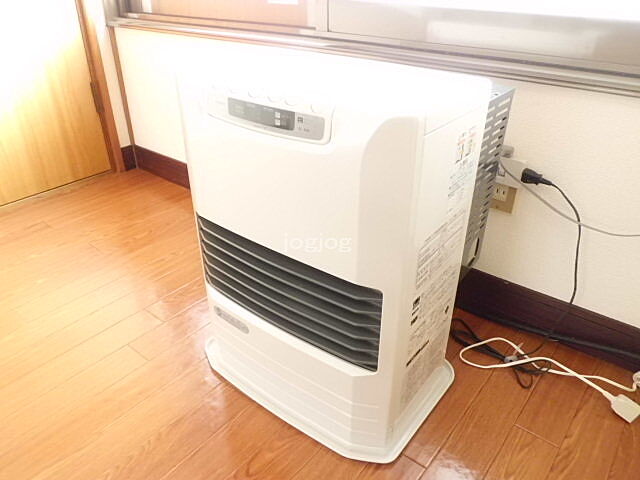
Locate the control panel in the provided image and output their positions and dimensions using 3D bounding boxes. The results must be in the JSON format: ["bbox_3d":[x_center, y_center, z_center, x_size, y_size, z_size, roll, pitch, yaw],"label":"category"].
[{"bbox_3d":[-0.067,-0.166,0.625,0.218,0.047,0.022,21,22,32],"label":"control panel"}]

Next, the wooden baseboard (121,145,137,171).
[{"bbox_3d":[-0.751,-0.322,1.883,0.014,0.099,0.050,22,37,34],"label":"wooden baseboard"}]

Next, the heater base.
[{"bbox_3d":[0.012,0.245,0.977,0.448,0.026,0.312,21,36,32],"label":"heater base"}]

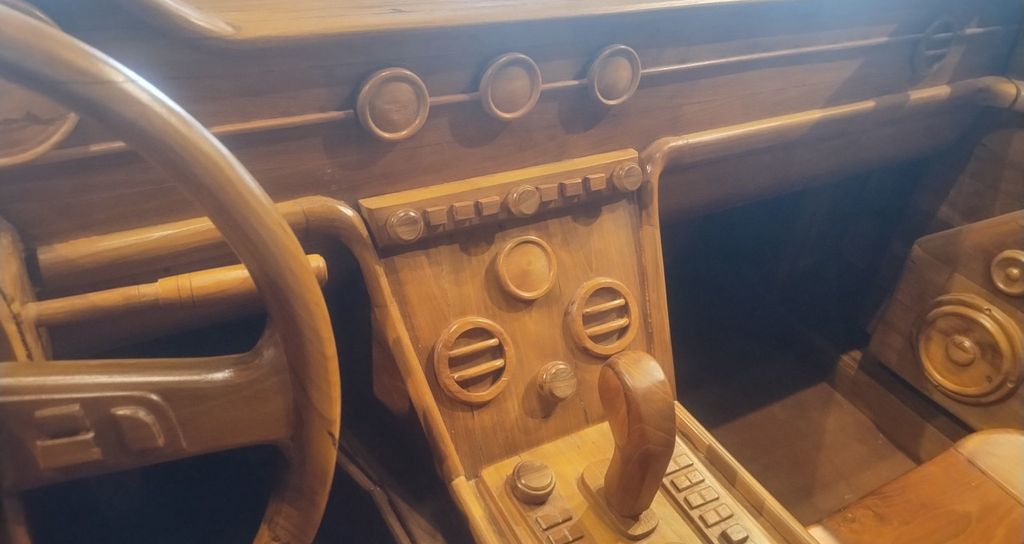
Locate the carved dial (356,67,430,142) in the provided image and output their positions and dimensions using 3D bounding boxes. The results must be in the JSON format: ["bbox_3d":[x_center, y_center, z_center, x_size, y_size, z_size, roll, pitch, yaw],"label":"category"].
[{"bbox_3d":[-0.085,-0.121,0.535,0.051,0.051,0.014,-15,29,-28],"label":"carved dial"}]

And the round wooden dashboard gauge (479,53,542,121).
[{"bbox_3d":[-0.001,-0.145,0.580,0.049,0.049,0.014,-15,29,-28],"label":"round wooden dashboard gauge"}]

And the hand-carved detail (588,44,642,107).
[{"bbox_3d":[0.088,-0.168,0.629,0.049,0.049,0.014,-15,29,-28],"label":"hand-carved detail"}]

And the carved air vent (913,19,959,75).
[{"bbox_3d":[0.488,-0.260,0.853,0.064,0.064,0.014,-15,29,-28],"label":"carved air vent"}]

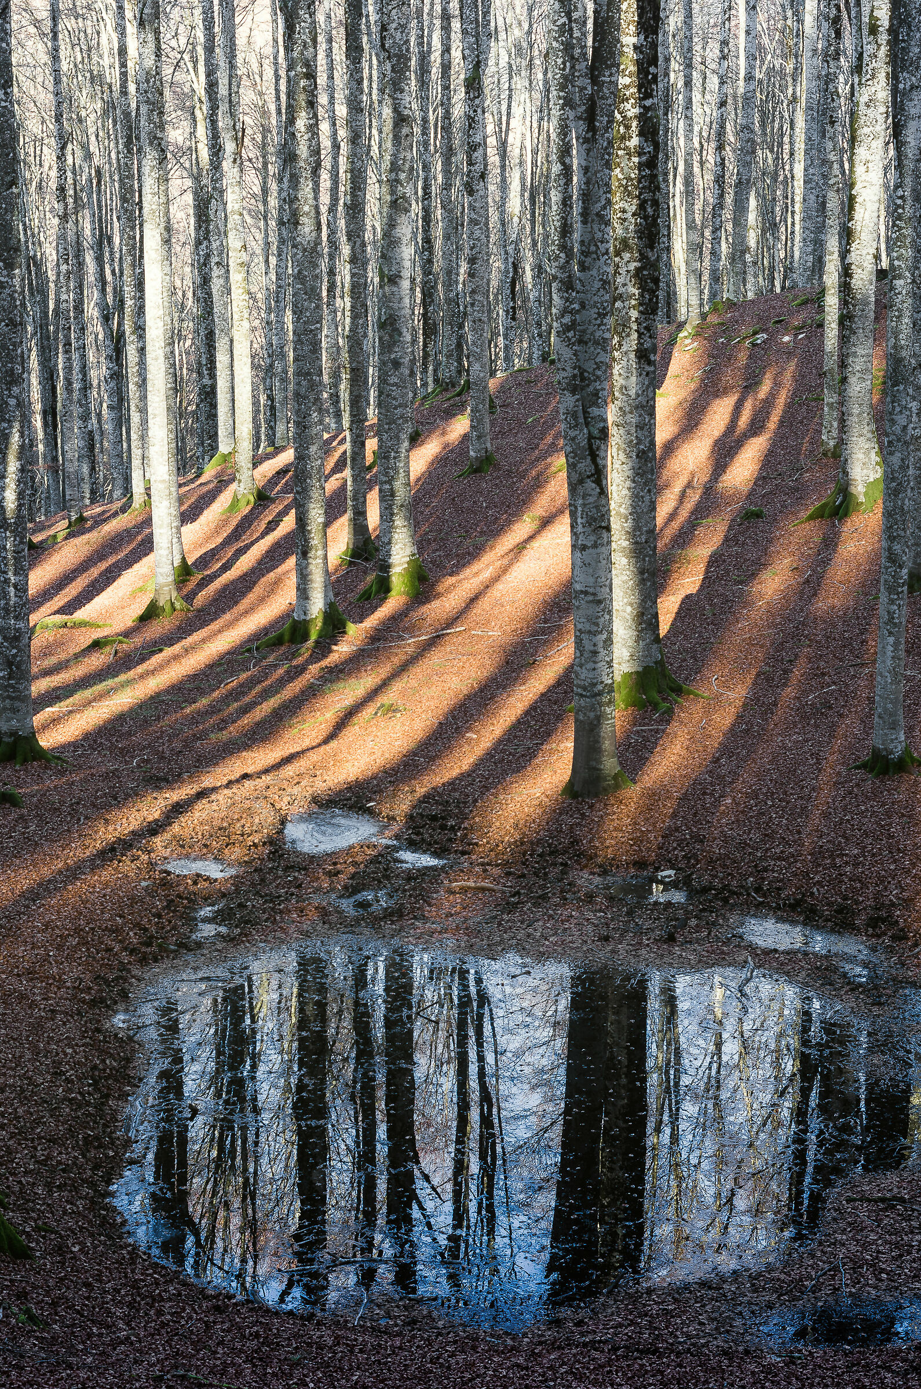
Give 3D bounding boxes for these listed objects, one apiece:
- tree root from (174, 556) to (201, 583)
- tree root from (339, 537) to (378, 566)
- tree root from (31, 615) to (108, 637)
[{"bbox_3d":[-5.110,-2.280,53.000,0.800,0.420,0.700,0,10,0],"label":"tree root"},{"bbox_3d":[-1.555,-2.191,44.006,0.579,0.380,0.550,0,12,-2],"label":"tree root"},{"bbox_3d":[-5.489,-0.963,40.689,1.086,0.211,0.450,-2,12,-8],"label":"tree root"}]

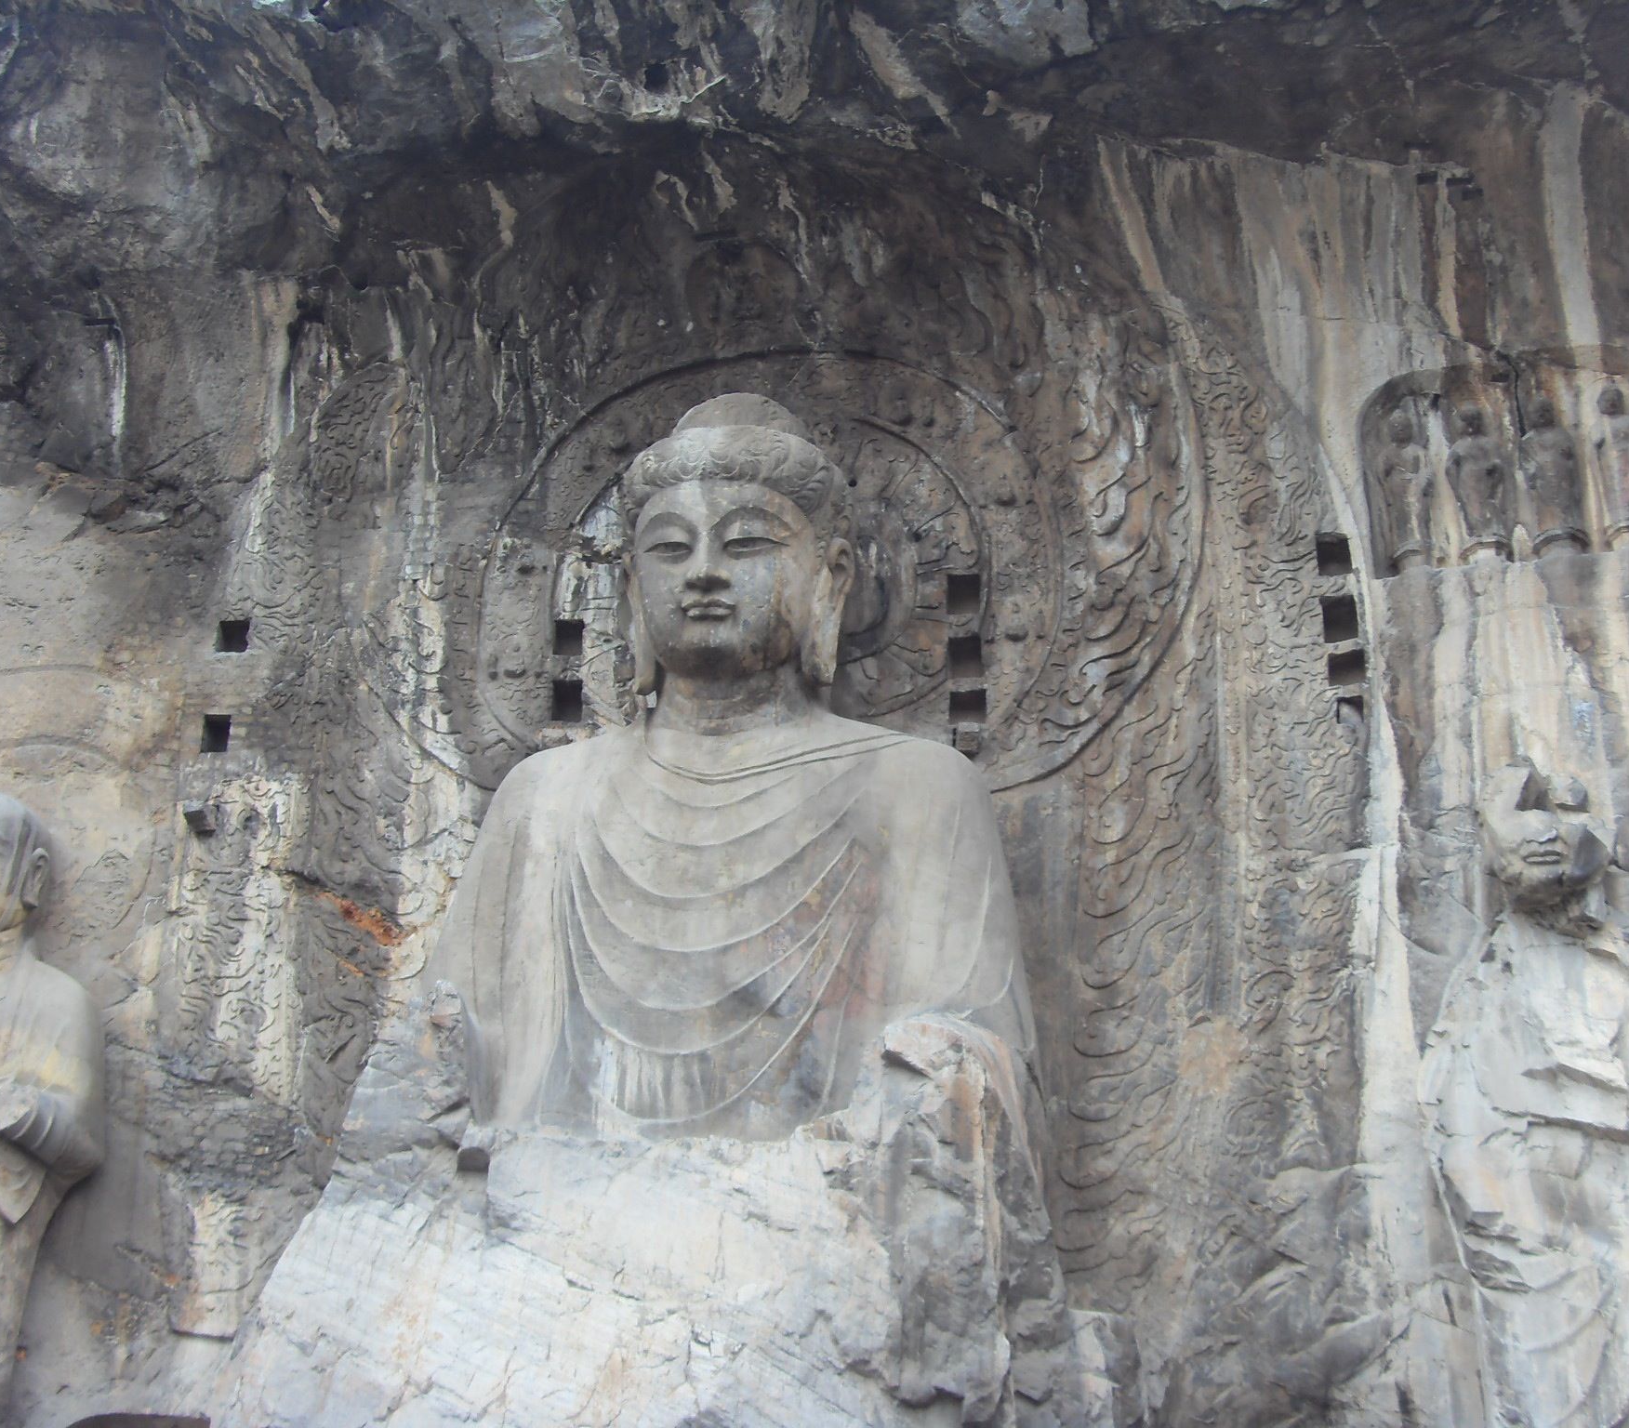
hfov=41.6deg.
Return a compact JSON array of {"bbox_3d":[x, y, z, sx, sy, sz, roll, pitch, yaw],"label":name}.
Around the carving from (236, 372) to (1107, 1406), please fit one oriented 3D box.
[{"bbox_3d":[-1.300,1.943,25.711,9.200,15.200,6.600,-5,-22,14],"label":"carving"}]

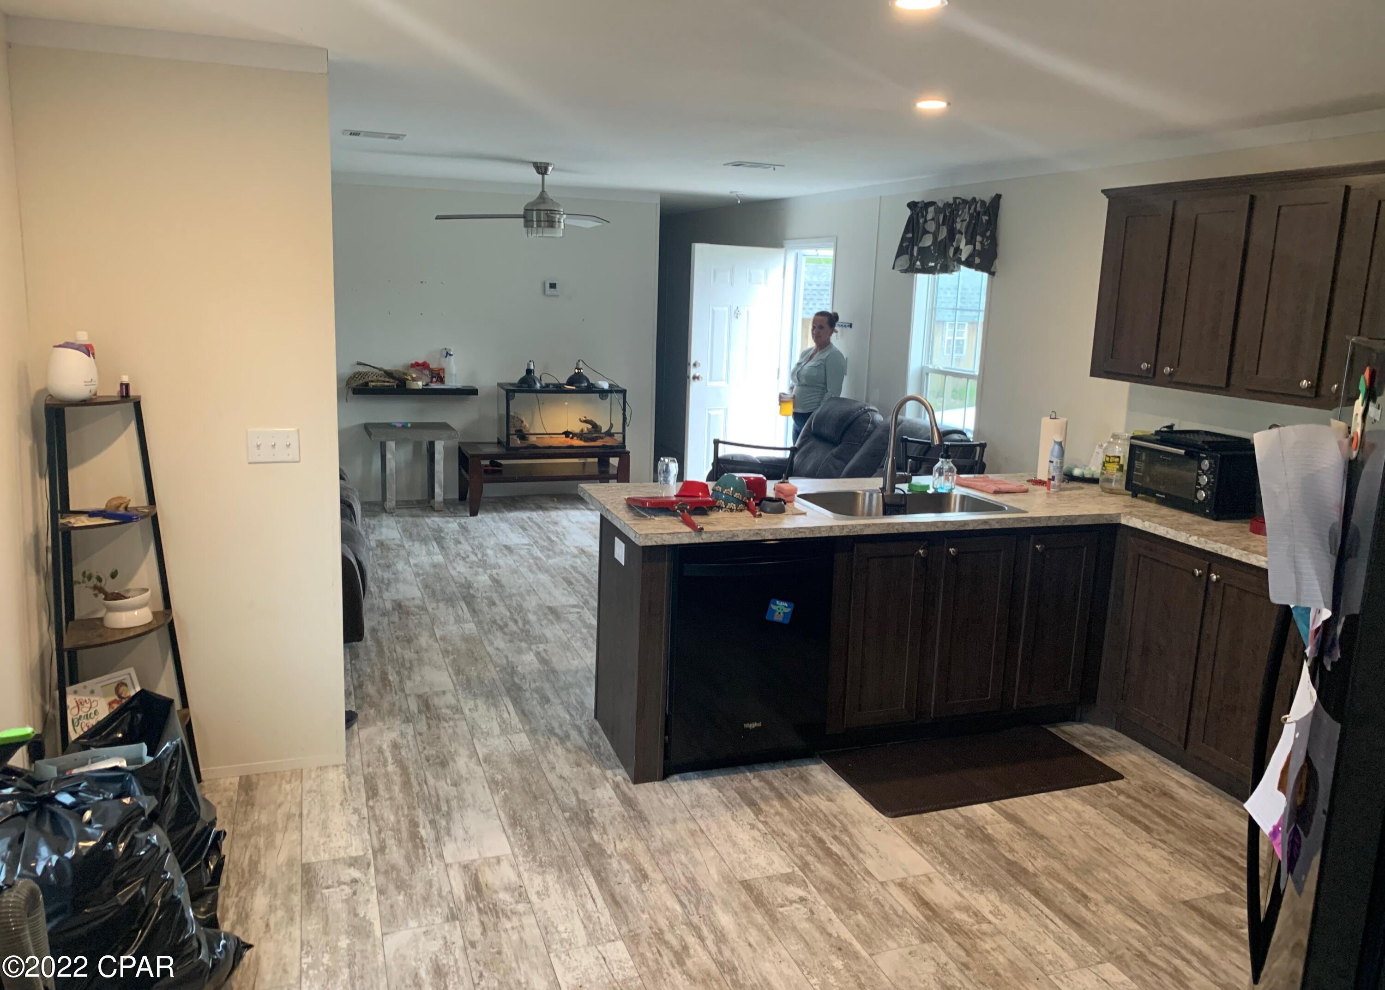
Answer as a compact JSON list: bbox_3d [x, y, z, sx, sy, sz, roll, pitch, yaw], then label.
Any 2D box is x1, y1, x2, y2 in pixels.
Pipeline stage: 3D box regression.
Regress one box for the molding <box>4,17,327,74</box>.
[{"bbox_3d":[-1.567,-1.357,3.140,0.878,0.076,0.025,-2,12,-20],"label":"molding"}]

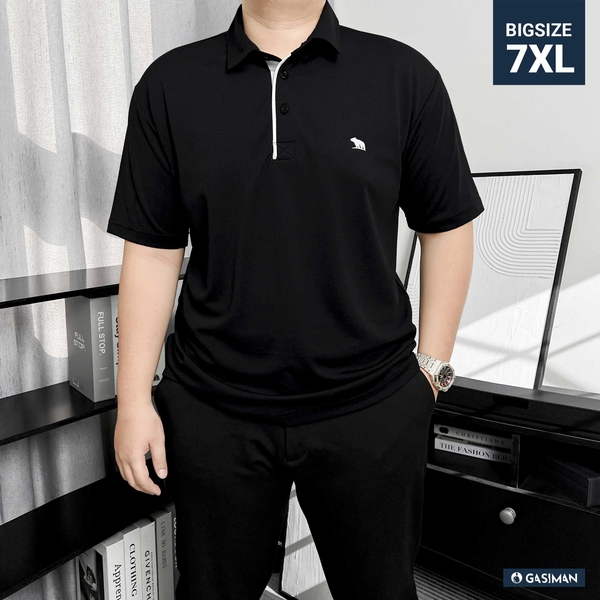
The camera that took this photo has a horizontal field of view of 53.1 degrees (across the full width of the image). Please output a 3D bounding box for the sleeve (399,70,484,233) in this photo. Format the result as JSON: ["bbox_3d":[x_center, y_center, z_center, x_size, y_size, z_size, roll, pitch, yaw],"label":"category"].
[{"bbox_3d":[0.234,-0.239,1.010,0.130,0.258,0.165,-7,8,1],"label":"sleeve"}]

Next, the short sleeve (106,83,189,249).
[{"bbox_3d":[-0.253,-0.218,1.010,0.130,0.258,0.165,3,8,0],"label":"short sleeve"}]

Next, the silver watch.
[{"bbox_3d":[0.219,0.120,0.980,0.066,0.045,0.060,17,-3,-40],"label":"silver watch"}]

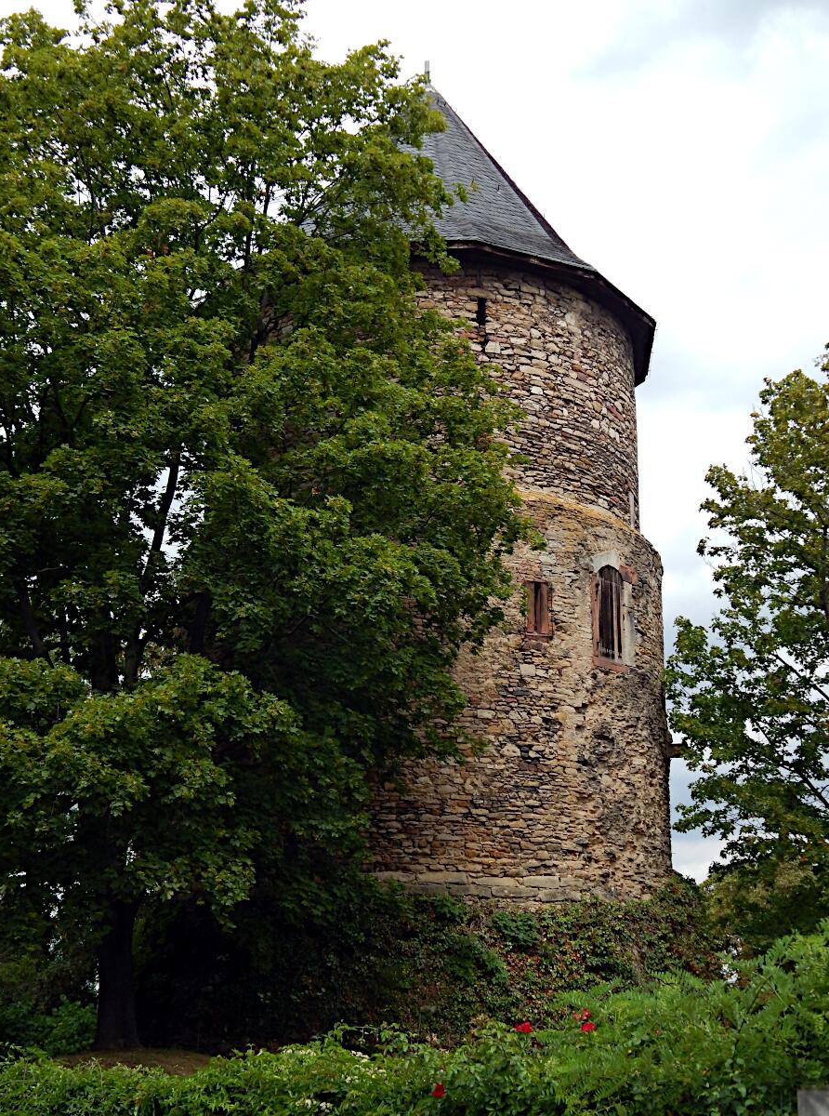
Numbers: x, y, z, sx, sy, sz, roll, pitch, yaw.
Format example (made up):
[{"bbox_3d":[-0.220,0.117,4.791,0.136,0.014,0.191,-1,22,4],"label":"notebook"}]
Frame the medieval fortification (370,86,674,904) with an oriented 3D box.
[{"bbox_3d":[0.173,-1.809,32.599,9.724,18.464,9.724,1,-18,0],"label":"medieval fortification"}]

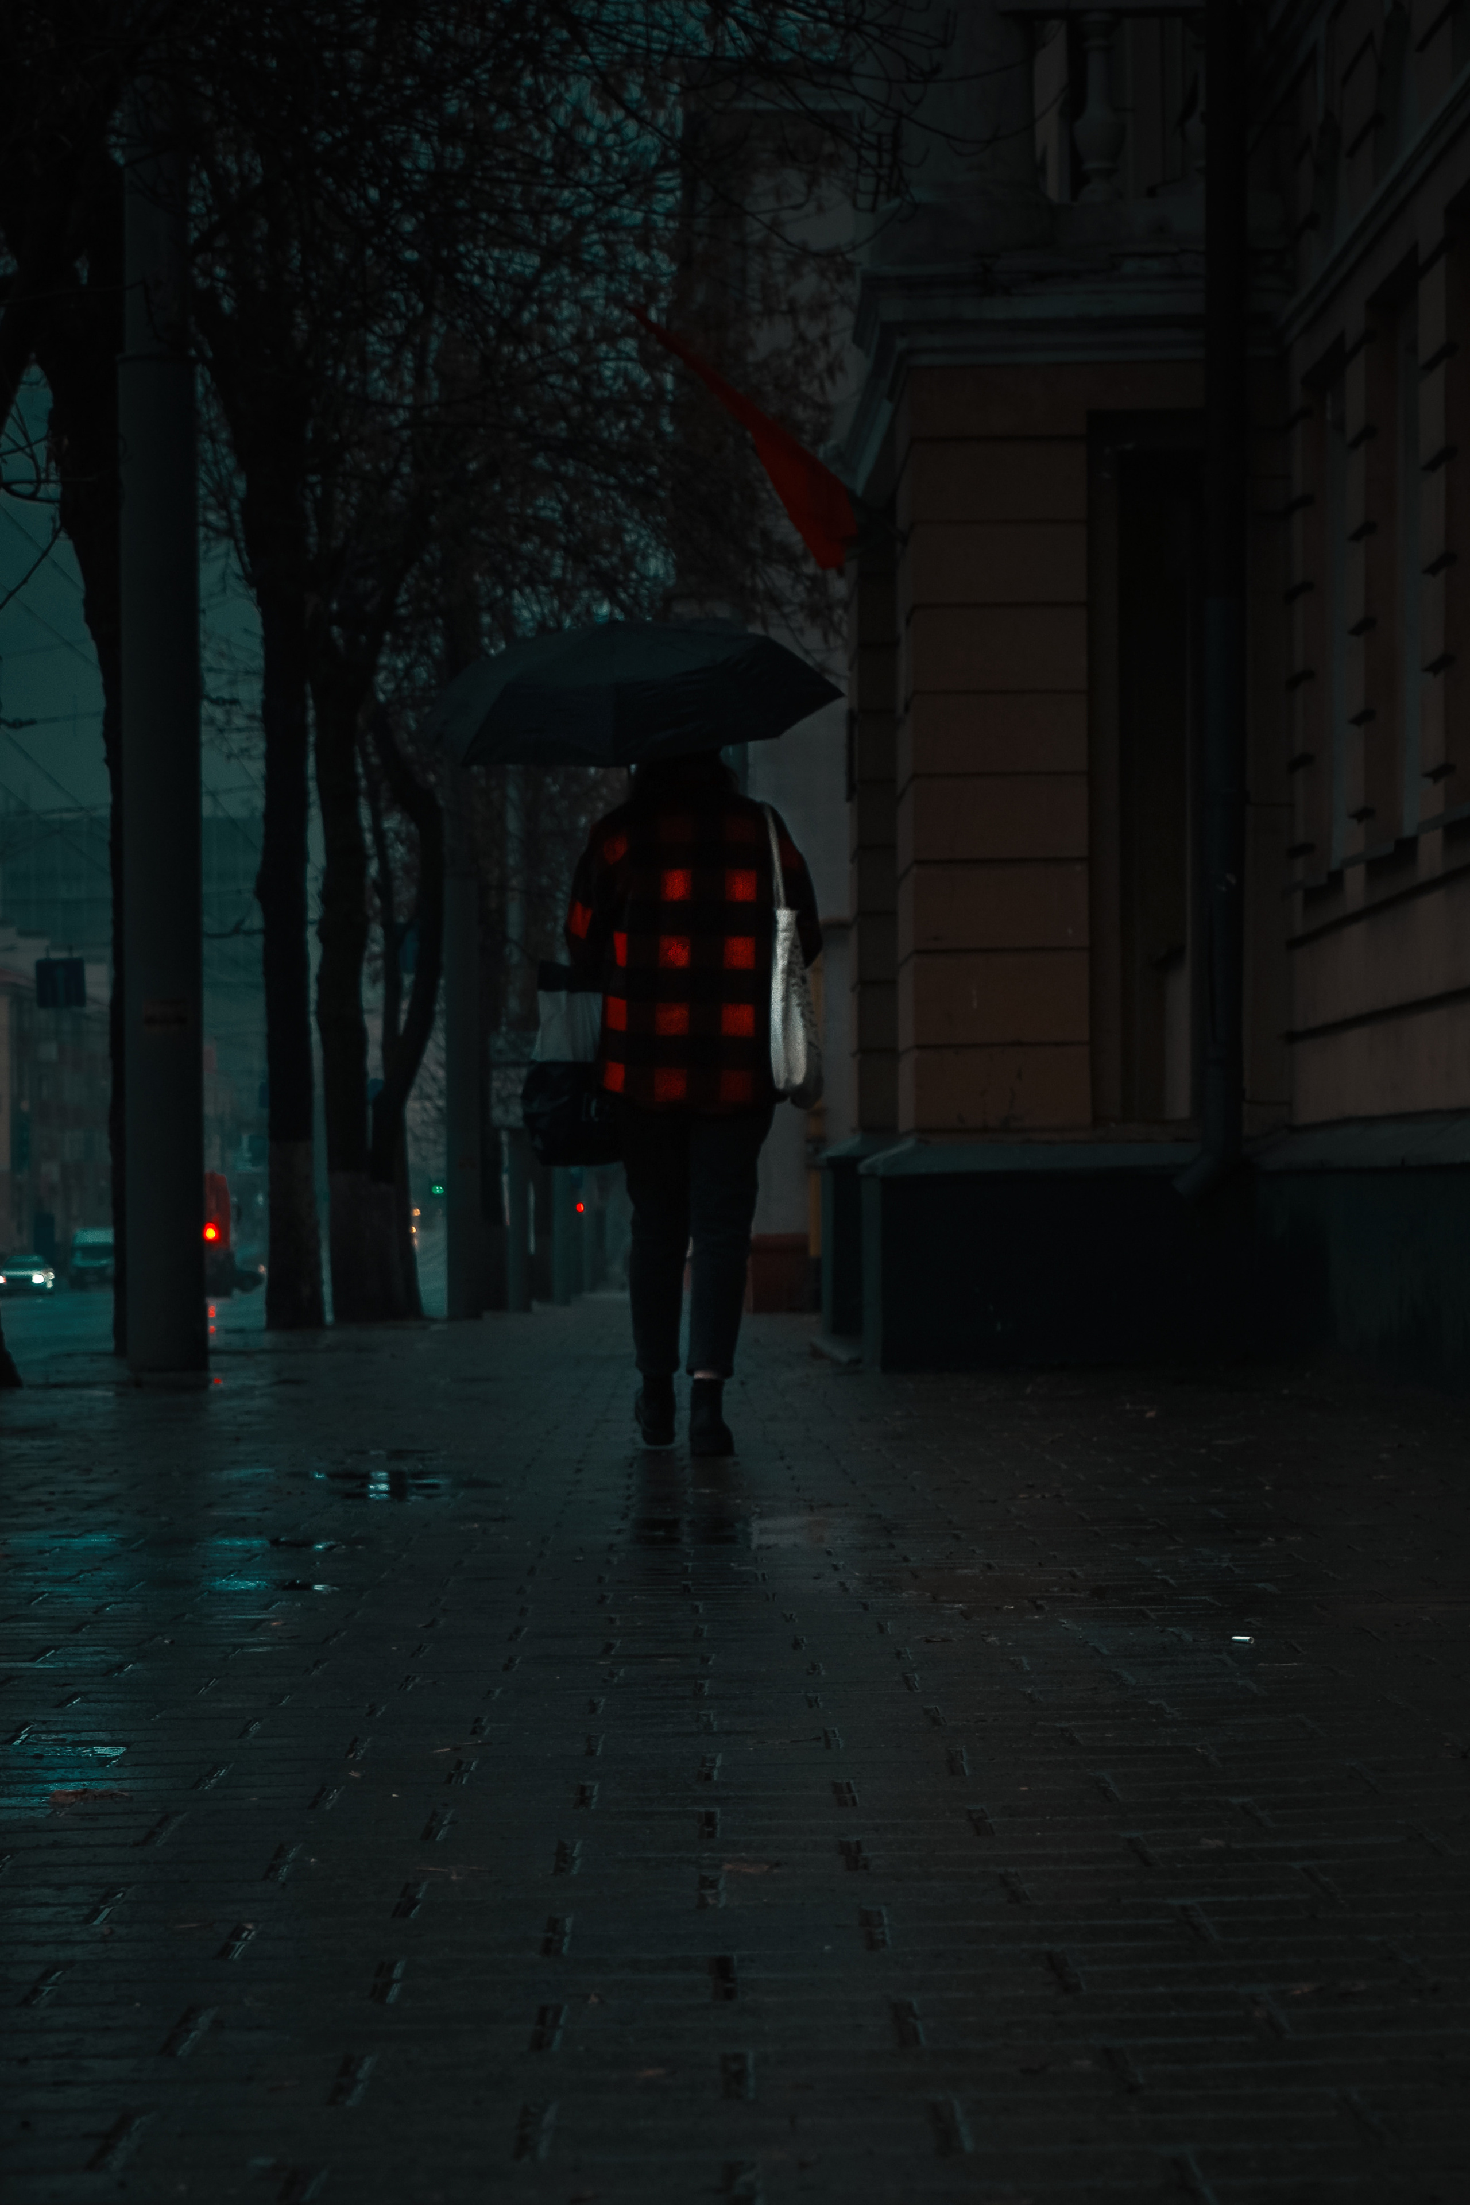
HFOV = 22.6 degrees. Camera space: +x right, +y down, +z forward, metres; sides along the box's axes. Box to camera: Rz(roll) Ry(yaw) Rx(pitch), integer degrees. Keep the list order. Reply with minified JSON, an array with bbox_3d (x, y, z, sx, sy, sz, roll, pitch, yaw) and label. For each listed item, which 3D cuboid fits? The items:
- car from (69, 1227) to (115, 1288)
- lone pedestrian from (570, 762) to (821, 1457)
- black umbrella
[{"bbox_3d":[-26.500,6.550,154.000,2.000,2.500,5.500,0,-2,-1],"label":"car"},{"bbox_3d":[-0.091,-0.069,7.970,0.560,1.660,0.420,0,-2,-1],"label":"lone pedestrian"},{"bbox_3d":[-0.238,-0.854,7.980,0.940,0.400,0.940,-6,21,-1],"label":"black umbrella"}]

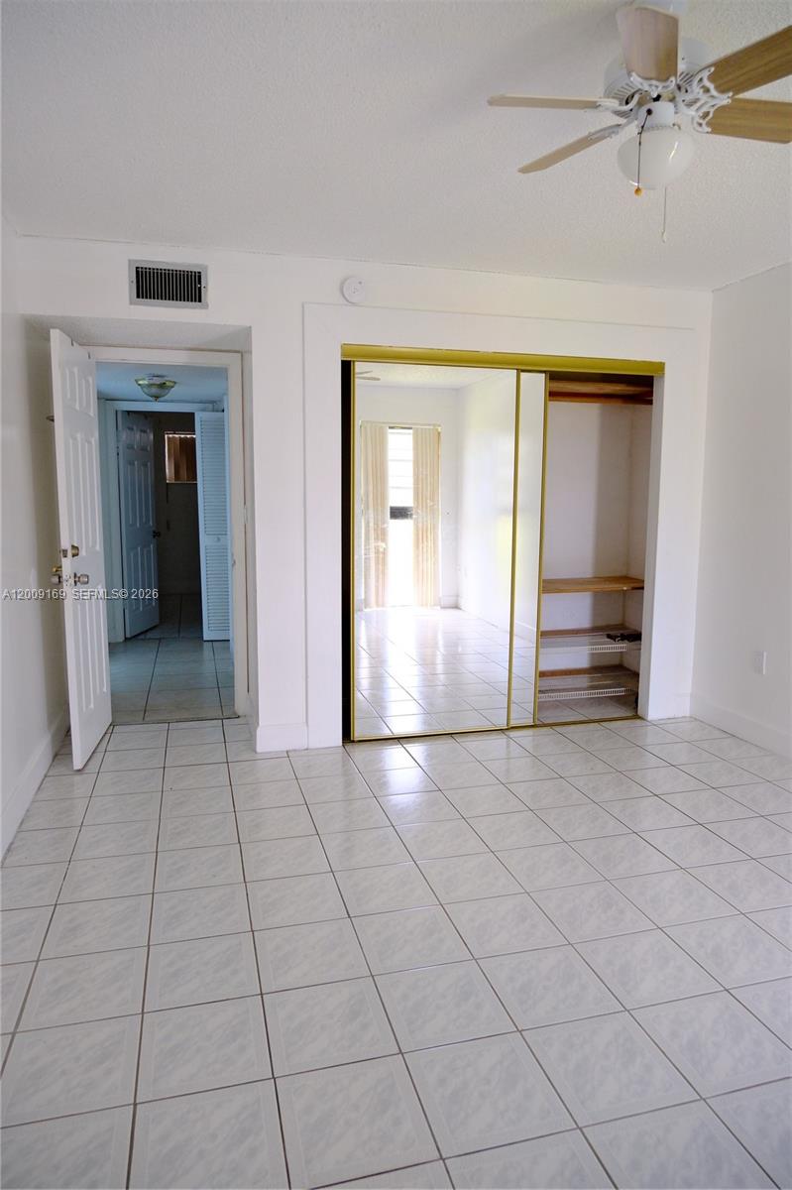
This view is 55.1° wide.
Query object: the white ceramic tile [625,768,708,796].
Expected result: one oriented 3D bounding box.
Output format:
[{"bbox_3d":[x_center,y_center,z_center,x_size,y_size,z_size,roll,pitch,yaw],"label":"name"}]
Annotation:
[{"bbox_3d":[1.263,0.871,3.545,0.298,0.010,0.298,-2,8,-15],"label":"white ceramic tile"}]

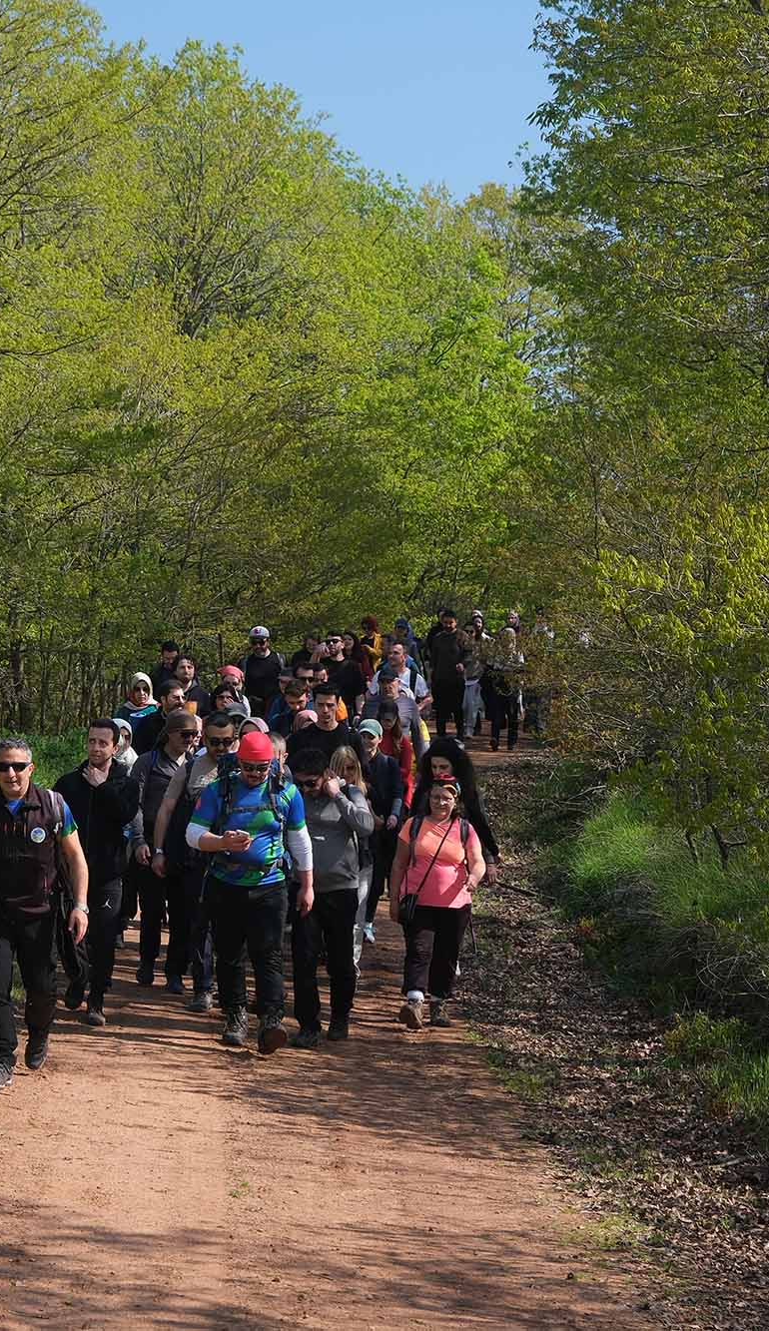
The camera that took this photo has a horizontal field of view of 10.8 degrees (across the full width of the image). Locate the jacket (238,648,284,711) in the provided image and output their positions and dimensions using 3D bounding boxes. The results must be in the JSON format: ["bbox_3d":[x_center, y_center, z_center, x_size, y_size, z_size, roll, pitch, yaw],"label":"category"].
[{"bbox_3d":[-1.240,0.166,41.000,0.520,0.680,0.300,0,1,0],"label":"jacket"}]

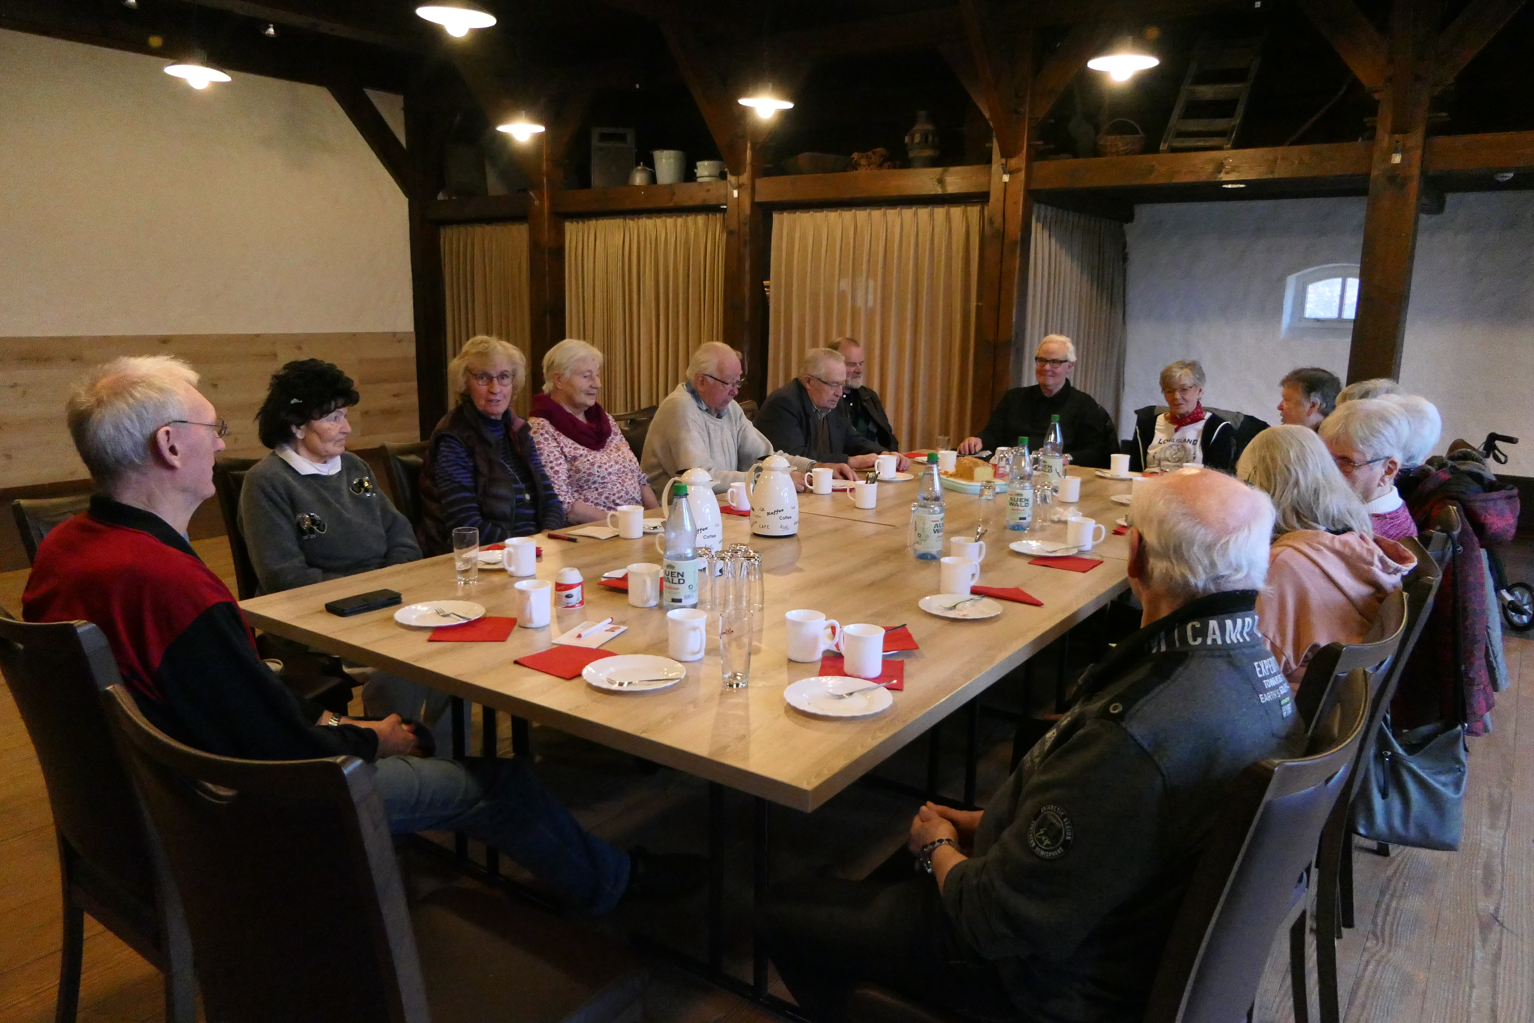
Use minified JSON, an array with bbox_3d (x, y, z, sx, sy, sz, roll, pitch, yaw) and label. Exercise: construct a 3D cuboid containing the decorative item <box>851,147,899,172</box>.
[{"bbox_3d":[0.657,-2.150,6.269,0.270,0.155,0.200,6,13,28],"label":"decorative item"}]

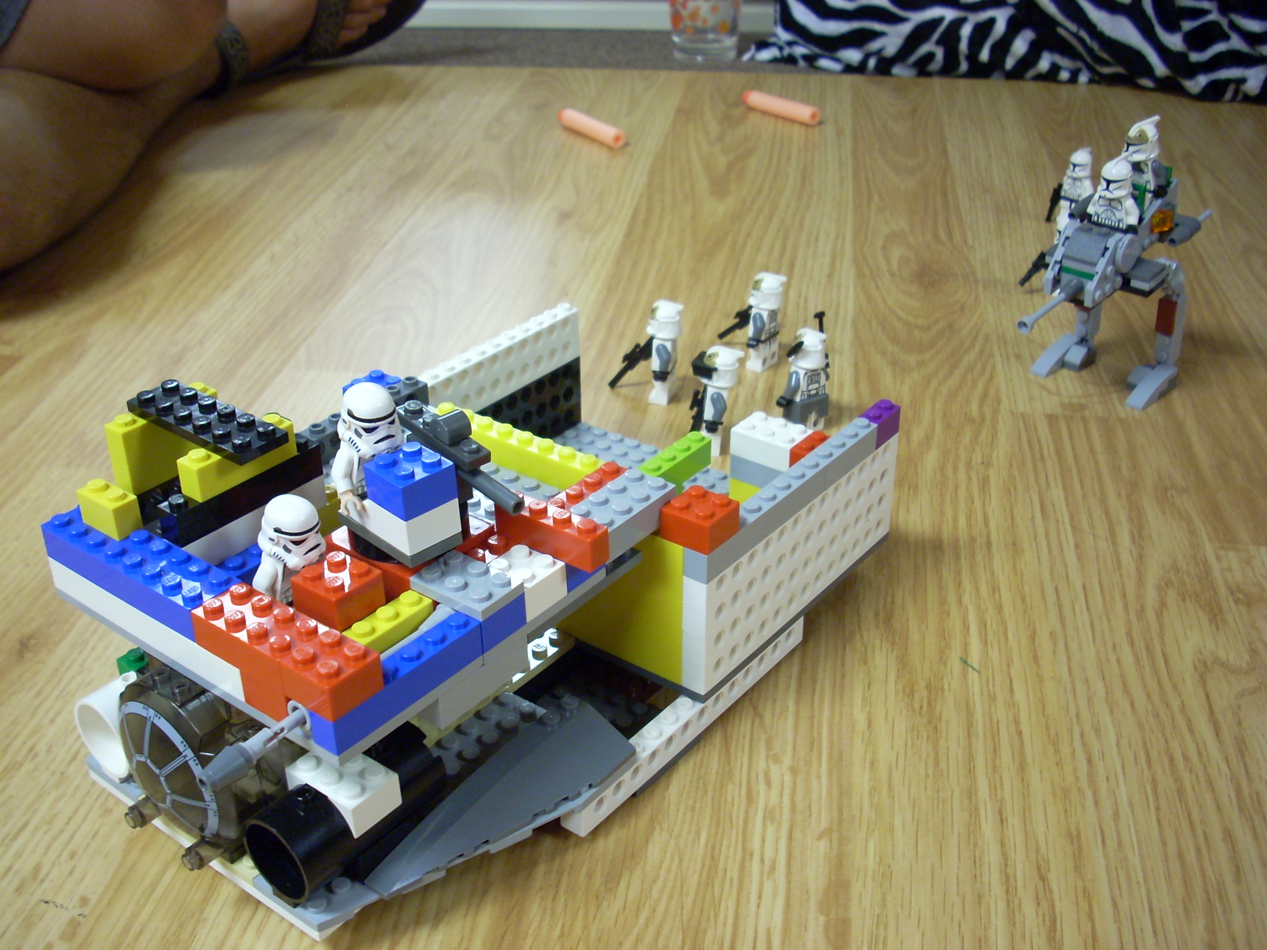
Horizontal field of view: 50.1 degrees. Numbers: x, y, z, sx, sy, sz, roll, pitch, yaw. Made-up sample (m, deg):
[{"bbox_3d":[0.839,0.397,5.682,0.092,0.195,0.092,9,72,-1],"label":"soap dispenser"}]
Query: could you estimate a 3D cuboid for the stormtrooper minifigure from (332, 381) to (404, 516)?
[{"bbox_3d":[-0.065,-0.007,0.344,0.022,0.034,0.019,-27,38,-38],"label":"stormtrooper minifigure"}]

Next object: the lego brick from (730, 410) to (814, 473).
[{"bbox_3d":[0.049,-0.012,0.475,0.024,0.011,0.016,21,36,32],"label":"lego brick"}]

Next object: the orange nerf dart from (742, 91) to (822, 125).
[{"bbox_3d":[0.105,-0.266,0.978,0.013,0.013,0.072,-24,37,-35],"label":"orange nerf dart"}]

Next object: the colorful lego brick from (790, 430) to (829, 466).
[{"bbox_3d":[0.056,-0.006,0.427,0.008,0.011,0.016,21,36,32],"label":"colorful lego brick"}]

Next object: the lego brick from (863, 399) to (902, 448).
[{"bbox_3d":[0.080,-0.017,0.445,0.008,0.011,0.016,20,36,32],"label":"lego brick"}]

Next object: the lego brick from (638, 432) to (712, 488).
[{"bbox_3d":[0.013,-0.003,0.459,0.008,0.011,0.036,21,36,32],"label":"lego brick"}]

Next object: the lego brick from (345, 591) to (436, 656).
[{"bbox_3d":[-0.062,0.039,0.336,0.008,0.011,0.027,20,36,32],"label":"lego brick"}]

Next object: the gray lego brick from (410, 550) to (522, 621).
[{"bbox_3d":[-0.042,0.027,0.343,0.024,0.005,0.016,21,36,32],"label":"gray lego brick"}]

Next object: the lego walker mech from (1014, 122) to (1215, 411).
[{"bbox_3d":[0.191,-0.084,0.557,0.110,0.116,0.055,-27,39,-36],"label":"lego walker mech"}]

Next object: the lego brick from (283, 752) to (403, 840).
[{"bbox_3d":[-0.071,0.074,0.326,0.024,0.011,0.016,21,36,32],"label":"lego brick"}]

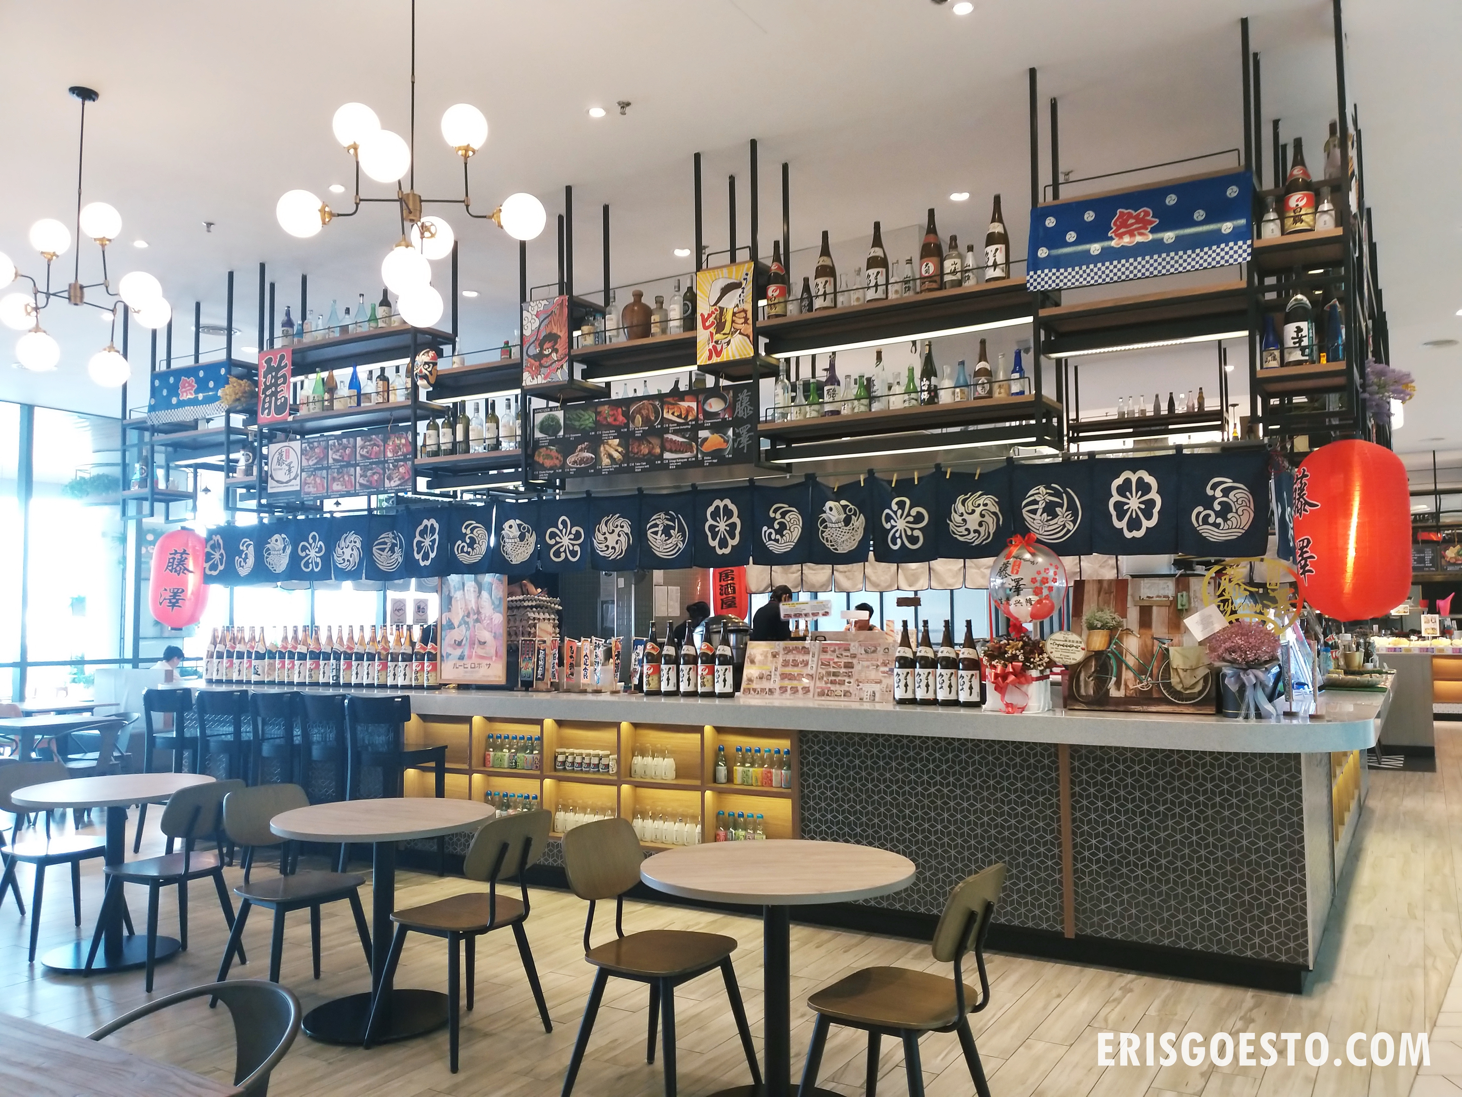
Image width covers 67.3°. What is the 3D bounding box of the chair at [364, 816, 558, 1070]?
[{"bbox_3d":[-0.937,1.333,3.896,0.505,0.815,0.475,-3,-4,34],"label":"chair"}]

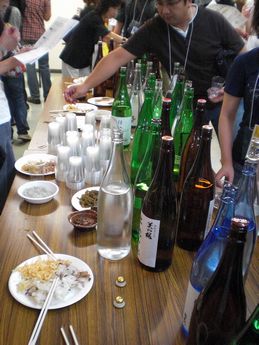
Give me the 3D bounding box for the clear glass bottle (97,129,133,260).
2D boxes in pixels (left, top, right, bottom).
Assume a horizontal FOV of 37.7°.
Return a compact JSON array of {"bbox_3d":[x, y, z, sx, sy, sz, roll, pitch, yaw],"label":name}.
[{"bbox_3d":[-0.040,0.062,1.115,0.105,0.397,0.105,3,25,0],"label":"clear glass bottle"}]

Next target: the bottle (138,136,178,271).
[{"bbox_3d":[0.089,0.089,1.071,0.105,0.398,0.105,3,25,-1],"label":"bottle"}]

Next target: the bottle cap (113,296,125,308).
[{"bbox_3d":[-0.025,0.335,0.978,0.031,0.018,0.031,3,25,-1],"label":"bottle cap"}]

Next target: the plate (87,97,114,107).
[{"bbox_3d":[-0.197,-0.515,2.808,0.222,0.020,0.222,1,25,-4],"label":"plate"}]

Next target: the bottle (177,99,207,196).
[{"bbox_3d":[0.251,-0.079,1.440,0.105,0.397,0.105,3,26,0],"label":"bottle"}]

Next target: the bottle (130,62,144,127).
[{"bbox_3d":[0.046,-0.464,2.286,0.100,0.377,0.100,3,25,0],"label":"bottle"}]

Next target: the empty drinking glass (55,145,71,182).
[{"bbox_3d":[-0.276,-0.038,1.601,0.070,0.145,0.070,3,25,0],"label":"empty drinking glass"}]

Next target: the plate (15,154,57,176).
[{"bbox_3d":[-0.394,-0.030,1.700,0.230,0.022,0.230,2,26,-1],"label":"plate"}]

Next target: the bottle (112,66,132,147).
[{"bbox_3d":[-0.037,-0.344,1.981,0.105,0.397,0.105,3,25,0],"label":"bottle"}]

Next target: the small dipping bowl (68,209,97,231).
[{"bbox_3d":[-0.147,0.172,1.299,0.115,0.034,0.115,0,25,-6],"label":"small dipping bowl"}]

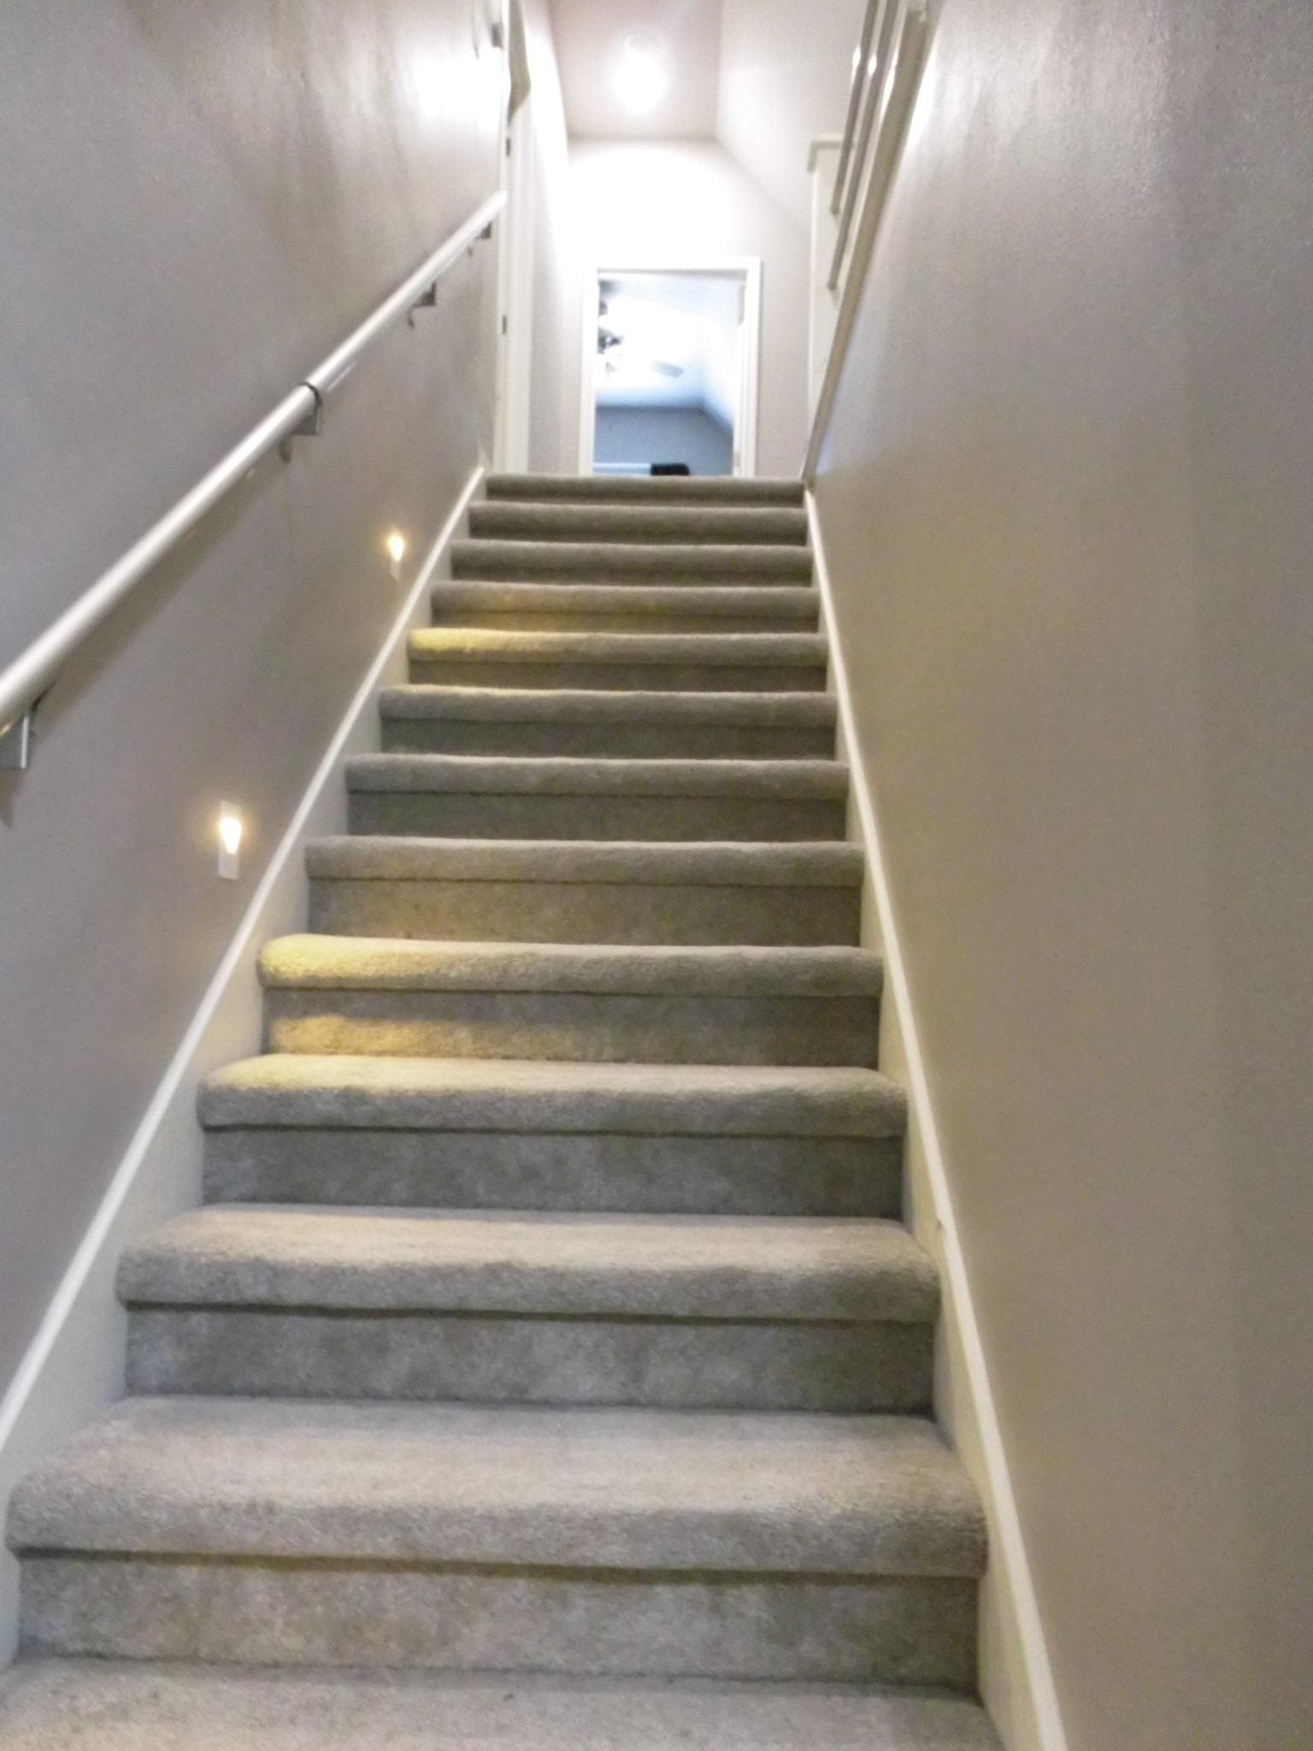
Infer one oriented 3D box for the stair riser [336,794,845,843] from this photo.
[{"bbox_3d":[-0.119,-0.103,2.634,1.030,0.125,0.036,1,-3,2],"label":"stair riser"}]

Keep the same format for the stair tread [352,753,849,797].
[{"bbox_3d":[-0.114,-0.192,2.734,1.030,0.075,0.269,1,-3,2],"label":"stair tread"}]

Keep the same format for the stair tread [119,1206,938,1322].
[{"bbox_3d":[-0.161,0.522,1.724,1.035,0.074,0.280,1,-4,2],"label":"stair tread"}]

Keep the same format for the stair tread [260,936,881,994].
[{"bbox_3d":[-0.140,0.163,2.233,1.035,0.074,0.280,1,-4,2],"label":"stair tread"}]

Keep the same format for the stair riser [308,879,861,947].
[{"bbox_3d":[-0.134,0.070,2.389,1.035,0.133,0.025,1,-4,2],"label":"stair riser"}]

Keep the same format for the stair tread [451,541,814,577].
[{"bbox_3d":[-0.070,-0.901,3.748,1.030,0.075,0.269,1,-3,2],"label":"stair tread"}]

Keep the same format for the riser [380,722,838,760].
[{"bbox_3d":[-0.108,-0.281,2.887,1.030,0.125,0.036,1,-3,2],"label":"riser"}]

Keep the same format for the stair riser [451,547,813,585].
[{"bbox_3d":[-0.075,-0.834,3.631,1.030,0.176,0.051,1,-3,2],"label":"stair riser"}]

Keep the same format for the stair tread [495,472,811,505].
[{"bbox_3d":[-0.048,-1.255,4.255,1.030,0.075,0.269,1,-3,2],"label":"stair tread"}]

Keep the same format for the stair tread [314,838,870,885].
[{"bbox_3d":[-0.129,-0.016,2.487,1.035,0.074,0.280,1,-4,2],"label":"stair tread"}]

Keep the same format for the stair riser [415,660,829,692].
[{"bbox_3d":[-0.097,-0.458,3.140,1.030,0.125,0.036,1,-3,2],"label":"stair riser"}]

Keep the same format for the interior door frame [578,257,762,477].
[{"bbox_3d":[0.065,-2.204,6.646,0.945,2.090,0.120,1,-4,2],"label":"interior door frame"}]

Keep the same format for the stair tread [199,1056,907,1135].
[{"bbox_3d":[-0.150,0.343,1.978,1.035,0.074,0.280,1,-4,2],"label":"stair tread"}]

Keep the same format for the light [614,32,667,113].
[{"bbox_3d":[-0.079,-3.834,6.053,0.230,0.250,0.200,1,-4,2],"label":"light"}]

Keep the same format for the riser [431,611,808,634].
[{"bbox_3d":[-0.086,-0.635,3.394,1.030,0.125,0.036,1,-3,2],"label":"riser"}]

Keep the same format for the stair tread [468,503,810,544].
[{"bbox_3d":[-0.067,-1.091,4.015,1.035,0.074,0.280,1,-4,2],"label":"stair tread"}]

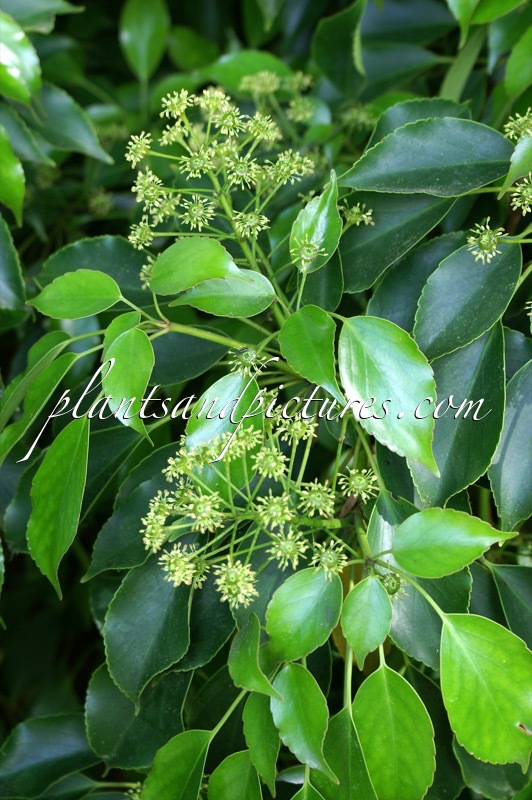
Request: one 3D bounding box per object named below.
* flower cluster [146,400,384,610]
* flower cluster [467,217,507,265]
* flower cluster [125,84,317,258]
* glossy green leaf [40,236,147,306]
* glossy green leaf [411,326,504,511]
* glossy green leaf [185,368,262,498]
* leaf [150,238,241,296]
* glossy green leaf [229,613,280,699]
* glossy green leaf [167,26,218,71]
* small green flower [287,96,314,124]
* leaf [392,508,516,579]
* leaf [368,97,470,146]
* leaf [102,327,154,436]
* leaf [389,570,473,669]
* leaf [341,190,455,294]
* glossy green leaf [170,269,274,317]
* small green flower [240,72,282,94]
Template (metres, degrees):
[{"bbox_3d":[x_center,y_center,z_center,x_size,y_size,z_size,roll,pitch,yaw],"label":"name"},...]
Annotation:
[{"bbox_3d":[-0.003,0.047,0.745,0.104,0.088,0.078,0,18,0],"label":"flower cluster"},{"bbox_3d":[0.112,-0.081,0.845,0.021,0.021,0.015,-7,-22,16],"label":"flower cluster"},{"bbox_3d":[-0.024,-0.118,0.860,0.096,0.078,0.075,-11,18,3],"label":"flower cluster"},{"bbox_3d":[-0.092,-0.067,0.890,0.065,0.015,0.045,-10,59,1],"label":"glossy green leaf"},{"bbox_3d":[0.090,0.008,0.785,0.048,0.097,0.017,17,-11,13],"label":"glossy green leaf"},{"bbox_3d":[-0.019,0.016,0.765,0.035,0.064,0.016,3,-23,11],"label":"glossy green leaf"},{"bbox_3d":[-0.032,-0.067,0.835,0.053,0.012,0.031,2,60,-2],"label":"leaf"},{"bbox_3d":[-0.005,0.126,0.825,0.020,0.043,0.013,-22,-17,21],"label":"glossy green leaf"},{"bbox_3d":[-0.044,-0.211,1.000,0.036,0.012,0.025,39,72,16],"label":"glossy green leaf"},{"bbox_3d":[0.020,-0.169,0.970,0.017,0.011,0.017,4,41,-4],"label":"small green flower"},{"bbox_3d":[0.089,0.067,0.785,0.059,0.014,0.037,-7,61,-10],"label":"leaf"},{"bbox_3d":[0.082,-0.144,0.880,0.063,0.014,0.037,-16,61,-9],"label":"leaf"},{"bbox_3d":[-0.062,-0.008,0.750,0.024,0.014,0.055,-11,65,1],"label":"leaf"},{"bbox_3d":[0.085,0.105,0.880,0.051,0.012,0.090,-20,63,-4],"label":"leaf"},{"bbox_3d":[0.066,-0.090,0.890,0.085,0.013,0.046,-27,62,-12],"label":"leaf"},{"bbox_3d":[-0.022,-0.054,0.840,0.054,0.011,0.028,-5,60,-3],"label":"glossy green leaf"},{"bbox_3d":[-0.003,-0.185,0.970,0.021,0.011,0.018,0,16,0],"label":"small green flower"}]

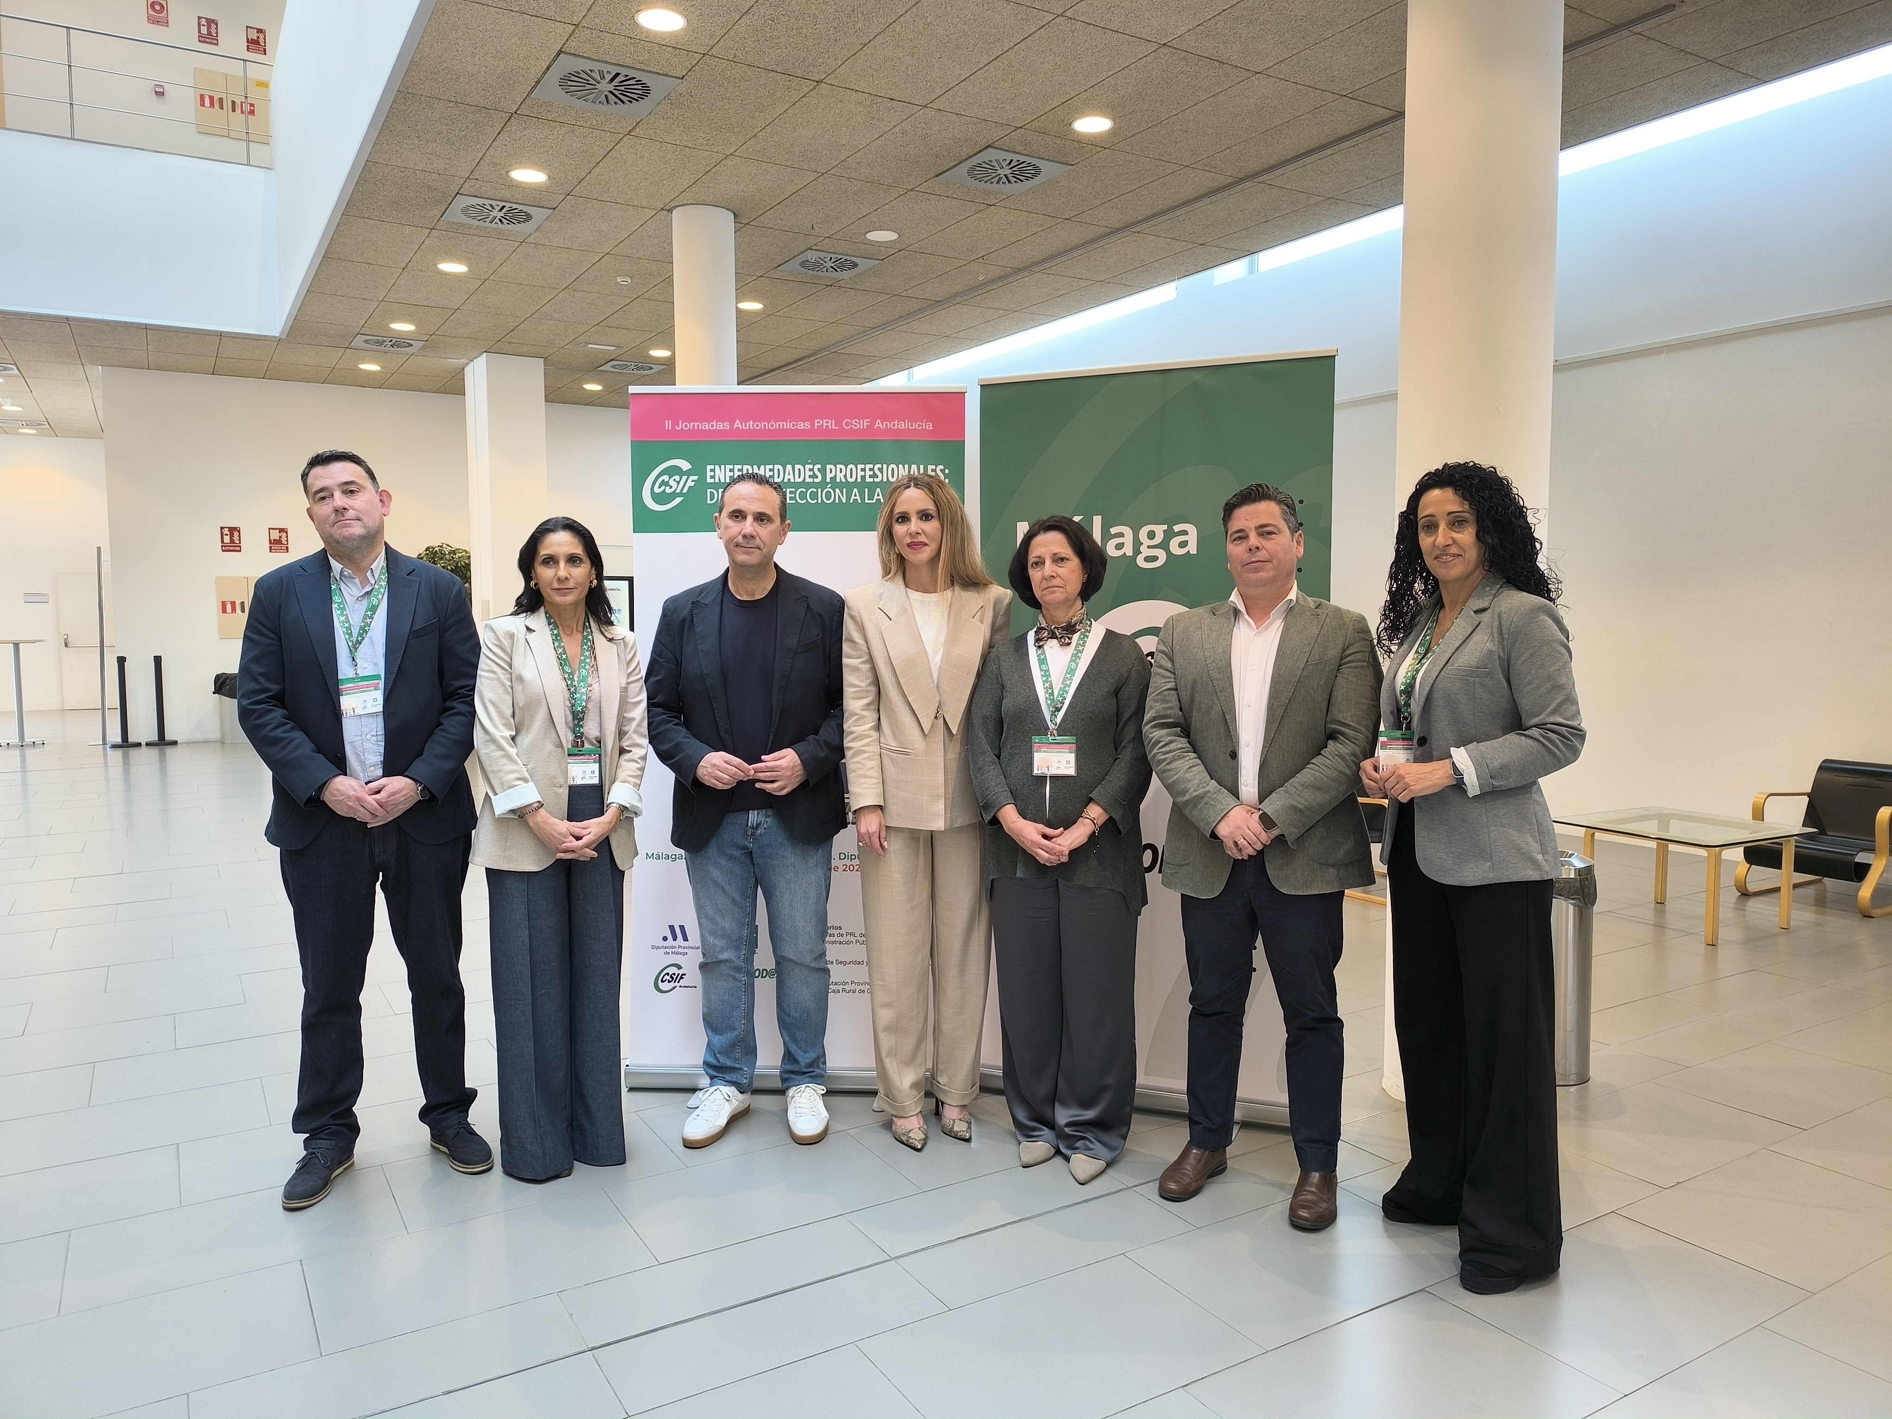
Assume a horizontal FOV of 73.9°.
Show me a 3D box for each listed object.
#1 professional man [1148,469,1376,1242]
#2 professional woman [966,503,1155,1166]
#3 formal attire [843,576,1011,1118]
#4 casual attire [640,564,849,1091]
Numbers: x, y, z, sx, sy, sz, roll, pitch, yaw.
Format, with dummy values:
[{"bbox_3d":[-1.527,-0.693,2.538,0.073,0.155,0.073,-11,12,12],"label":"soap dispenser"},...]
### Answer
[{"bbox_3d":[0.776,0.325,3.035,0.560,1.729,0.380,2,4,22],"label":"professional man"},{"bbox_3d":[0.299,0.338,3.247,0.490,1.665,0.330,1,4,10],"label":"professional woman"},{"bbox_3d":[-0.049,0.375,3.484,0.455,1.483,0.300,0,4,-8],"label":"formal attire"},{"bbox_3d":[-0.551,0.350,3.514,0.540,1.481,0.310,0,4,-4],"label":"casual attire"}]

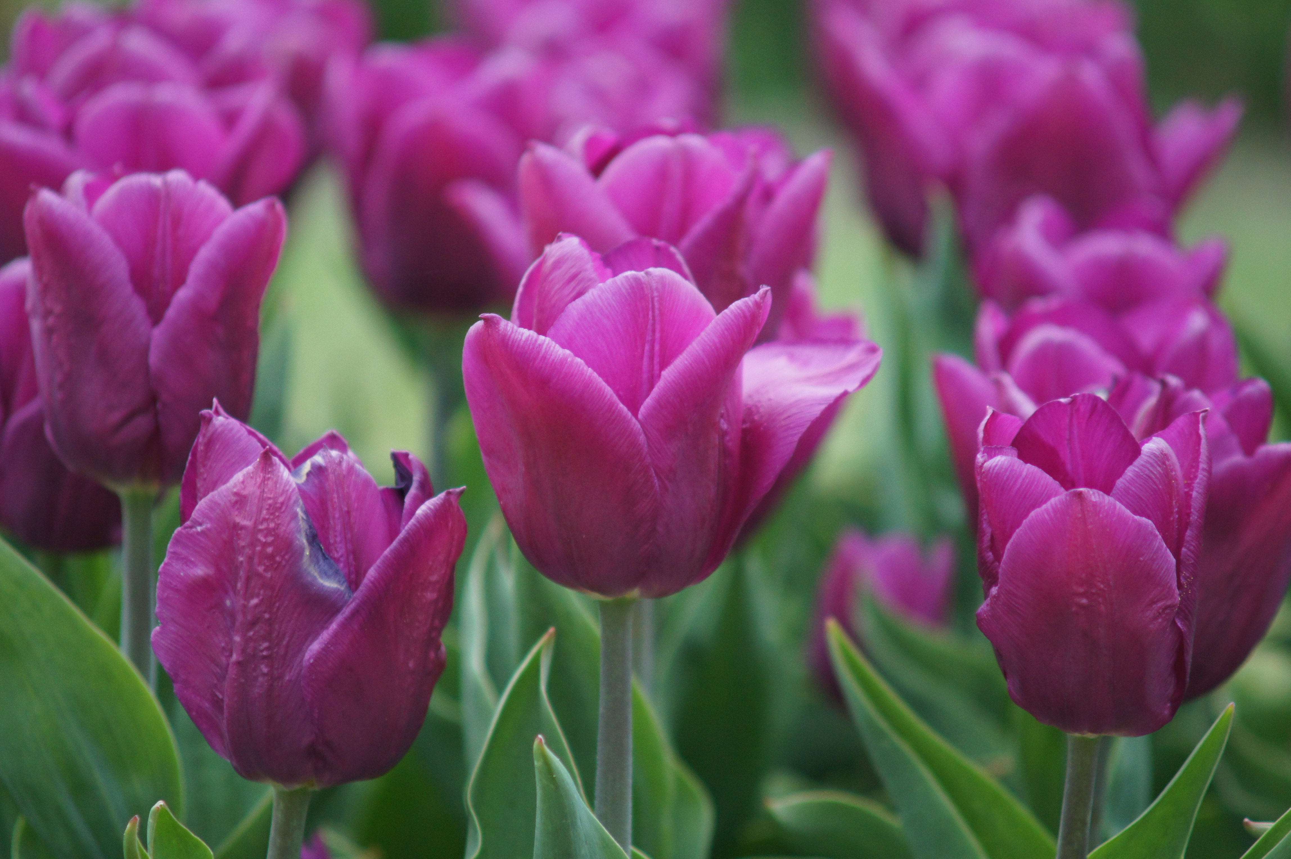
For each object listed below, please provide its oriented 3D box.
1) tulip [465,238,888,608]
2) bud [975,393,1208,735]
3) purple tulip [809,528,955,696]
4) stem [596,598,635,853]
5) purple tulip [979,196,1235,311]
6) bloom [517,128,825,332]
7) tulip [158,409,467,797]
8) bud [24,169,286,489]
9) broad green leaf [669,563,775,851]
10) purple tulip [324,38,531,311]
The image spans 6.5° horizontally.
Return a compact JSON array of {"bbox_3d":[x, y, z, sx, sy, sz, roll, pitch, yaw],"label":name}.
[{"bbox_3d":[0.005,-0.001,2.100,0.077,0.063,0.062,0,10,0],"label":"tulip"},{"bbox_3d":[0.082,0.026,2.090,0.043,0.060,0.043,0,10,0],"label":"bud"},{"bbox_3d":[0.048,0.039,2.270,0.030,0.039,0.030,0,10,0],"label":"purple tulip"},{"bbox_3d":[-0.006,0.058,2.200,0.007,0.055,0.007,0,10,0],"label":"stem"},{"bbox_3d":[0.097,-0.022,2.410,0.055,0.059,0.054,0,10,0],"label":"purple tulip"},{"bbox_3d":[0.006,-0.026,2.190,0.060,0.062,0.058,0,10,0],"label":"bloom"},{"bbox_3d":[-0.062,0.032,2.070,0.057,0.065,0.053,0,10,0],"label":"tulip"},{"bbox_3d":[-0.093,-0.018,2.150,0.050,0.058,0.049,0,10,0],"label":"bud"},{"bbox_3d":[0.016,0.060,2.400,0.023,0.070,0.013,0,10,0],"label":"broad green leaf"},{"bbox_3d":[-0.049,-0.058,2.580,0.051,0.060,0.050,0,10,0],"label":"purple tulip"}]

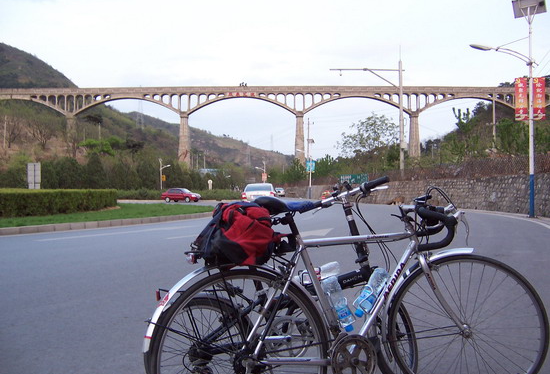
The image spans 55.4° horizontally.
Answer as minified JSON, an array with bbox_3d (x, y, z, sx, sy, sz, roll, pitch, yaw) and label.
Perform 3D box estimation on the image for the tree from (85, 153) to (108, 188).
[{"bbox_3d":[-26.566,-2.158,78.000,3.600,5.700,3.500,0,-1,0],"label":"tree"}]

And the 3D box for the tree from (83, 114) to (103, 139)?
[{"bbox_3d":[-44.572,-14.776,128.000,5.000,6.200,4.800,0,-1,0],"label":"tree"}]

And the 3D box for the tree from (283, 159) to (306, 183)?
[{"bbox_3d":[3.535,-2.719,95.000,4.400,4.500,4.200,0,-1,0],"label":"tree"}]

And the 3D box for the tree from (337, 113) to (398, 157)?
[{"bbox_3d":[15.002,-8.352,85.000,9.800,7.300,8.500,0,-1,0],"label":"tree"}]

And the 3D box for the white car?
[{"bbox_3d":[-0.830,0.580,28.800,1.740,1.460,4.500,0,-1,2],"label":"white car"}]

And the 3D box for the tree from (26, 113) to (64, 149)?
[{"bbox_3d":[-51.671,-12.496,118.000,8.500,8.200,8.000,0,-1,0],"label":"tree"}]

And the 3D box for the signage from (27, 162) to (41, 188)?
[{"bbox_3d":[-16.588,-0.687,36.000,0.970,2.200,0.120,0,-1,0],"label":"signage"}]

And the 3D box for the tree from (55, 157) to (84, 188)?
[{"bbox_3d":[-30.584,-1.860,78.000,4.400,5.200,4.200,0,-1,0],"label":"tree"}]

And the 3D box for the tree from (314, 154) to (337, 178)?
[{"bbox_3d":[7.708,-3.205,80.000,3.500,3.800,3.400,0,-1,0],"label":"tree"}]

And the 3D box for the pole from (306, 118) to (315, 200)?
[{"bbox_3d":[5.351,-4.296,79.000,1.100,12.400,0.700,0,-1,0],"label":"pole"}]

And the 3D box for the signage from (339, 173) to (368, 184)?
[{"bbox_3d":[8.798,-0.885,58.000,3.200,1.200,0.150,0,-1,6],"label":"signage"}]

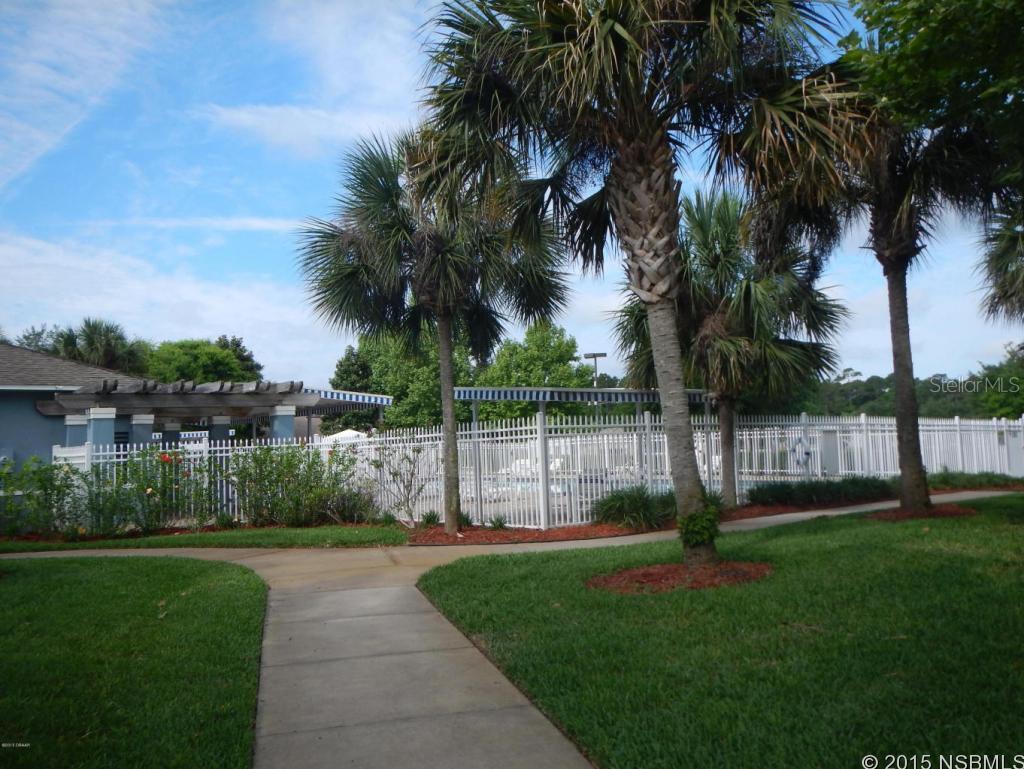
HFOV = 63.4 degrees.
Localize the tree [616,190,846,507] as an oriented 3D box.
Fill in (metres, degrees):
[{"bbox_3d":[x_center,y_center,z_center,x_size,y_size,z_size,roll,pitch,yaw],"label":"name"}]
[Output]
[{"bbox_3d":[4.363,-0.752,16.198,4.200,6.120,4.200,-2,-6,0],"label":"tree"}]

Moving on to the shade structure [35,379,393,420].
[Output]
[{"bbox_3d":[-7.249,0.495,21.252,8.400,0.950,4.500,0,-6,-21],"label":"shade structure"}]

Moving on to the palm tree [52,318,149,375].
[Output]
[{"bbox_3d":[-18.691,1.223,37.590,4.100,8.540,4.100,-2,-6,0],"label":"palm tree"}]

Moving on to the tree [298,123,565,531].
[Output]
[{"bbox_3d":[-1.240,-0.917,13.416,4.200,6.460,4.200,-2,-6,0],"label":"tree"}]

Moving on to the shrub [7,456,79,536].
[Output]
[{"bbox_3d":[-9.235,2.223,16.300,1.300,1.470,1.200,1,-6,-30],"label":"shrub"}]

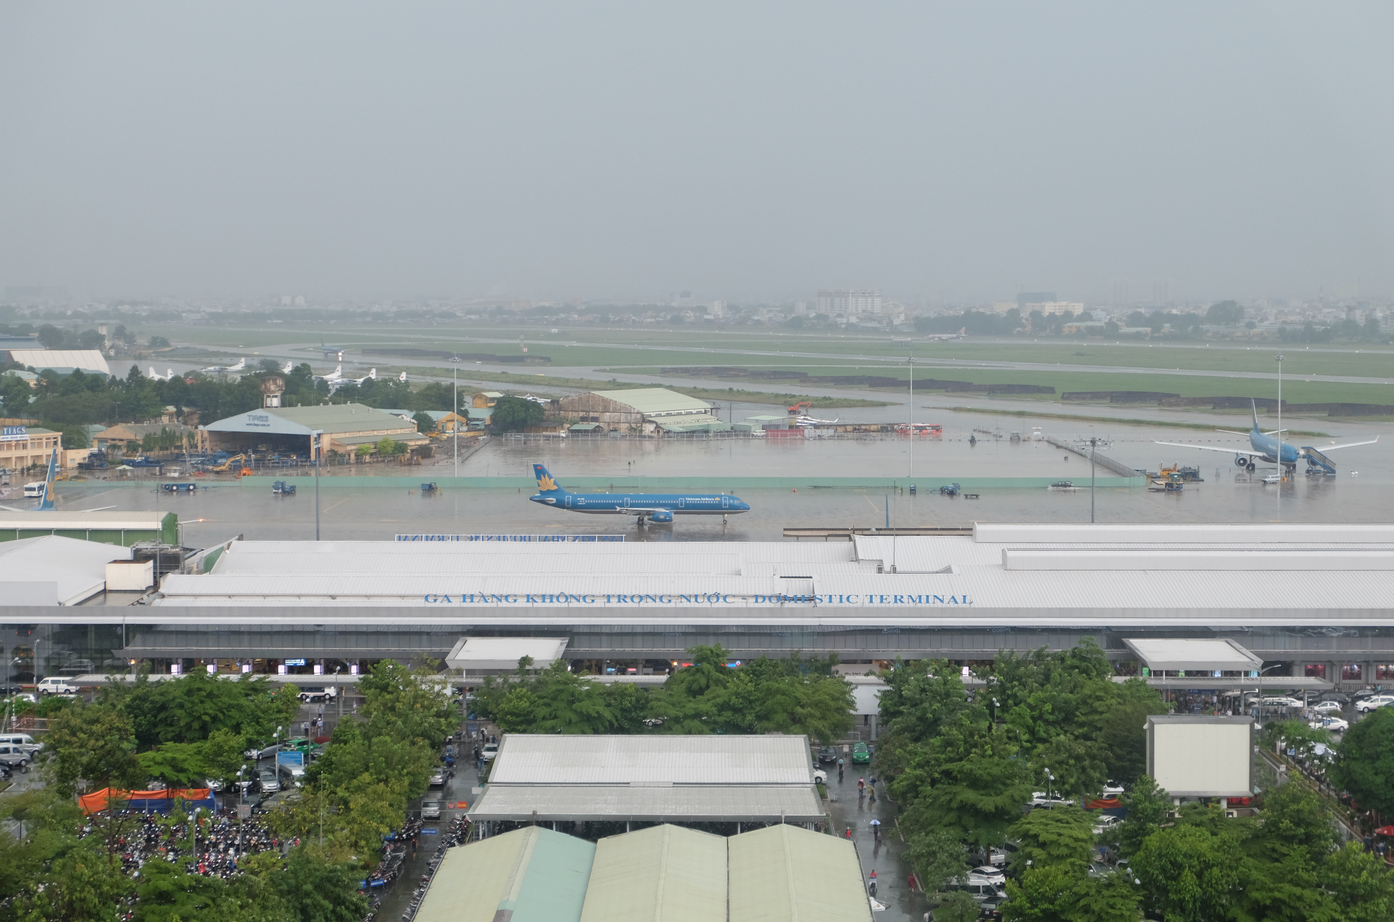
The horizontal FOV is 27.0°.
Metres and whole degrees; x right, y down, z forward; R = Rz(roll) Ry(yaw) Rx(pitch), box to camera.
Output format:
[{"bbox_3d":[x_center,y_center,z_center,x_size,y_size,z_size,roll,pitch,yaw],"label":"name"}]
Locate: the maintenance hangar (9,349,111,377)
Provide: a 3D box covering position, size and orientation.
[{"bbox_3d":[-309.269,-45.234,1399.411,42.500,16.000,48.000,-1,4,-23],"label":"maintenance hangar"}]

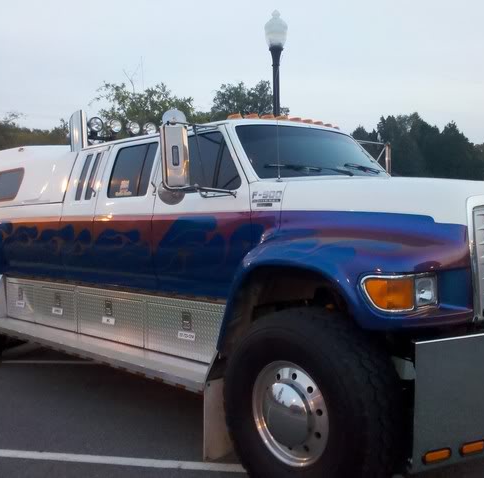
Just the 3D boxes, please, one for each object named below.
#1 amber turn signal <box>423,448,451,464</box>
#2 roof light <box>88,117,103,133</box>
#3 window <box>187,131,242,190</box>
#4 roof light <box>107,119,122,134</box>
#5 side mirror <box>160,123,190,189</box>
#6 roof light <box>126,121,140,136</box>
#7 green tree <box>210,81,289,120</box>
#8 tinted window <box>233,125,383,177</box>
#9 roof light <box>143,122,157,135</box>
[{"bbox_3d":[0.936,1.040,2.645,0.160,0.056,0.030,-2,1,-22],"label":"amber turn signal"},{"bbox_3d":[-1.455,-1.135,5.500,0.145,0.150,0.085,-3,2,-45],"label":"roof light"},{"bbox_3d":[-0.290,-0.571,4.134,0.880,0.460,0.050,0,-16,44],"label":"window"},{"bbox_3d":[-1.290,-1.138,5.611,0.090,0.137,0.130,0,2,45],"label":"roof light"},{"bbox_3d":[-0.430,-0.533,3.580,0.178,0.410,0.085,-3,1,-9],"label":"side mirror"},{"bbox_3d":[-1.129,-1.152,5.772,0.090,0.137,0.130,0,2,45],"label":"roof light"},{"bbox_3d":[0.406,-3.200,30.000,5.200,9.700,5.200,-1,1,0],"label":"green tree"},{"bbox_3d":[0.614,-0.652,4.413,1.500,0.530,0.150,-3,-35,-44],"label":"tinted window"},{"bbox_3d":[-0.994,-1.189,5.970,0.130,0.130,0.085,-3,2,-45],"label":"roof light"}]

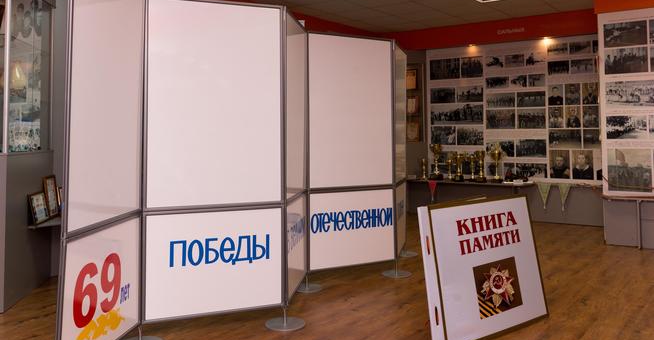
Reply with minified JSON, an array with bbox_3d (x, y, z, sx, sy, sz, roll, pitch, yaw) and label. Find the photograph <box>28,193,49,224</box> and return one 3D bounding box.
[{"bbox_3d":[-2.300,0.308,4.361,0.025,0.250,0.330,-14,6,-12],"label":"photograph"}]

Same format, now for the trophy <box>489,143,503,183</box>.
[{"bbox_3d":[2.264,-0.096,7.280,0.180,0.530,0.170,0,1,0],"label":"trophy"}]

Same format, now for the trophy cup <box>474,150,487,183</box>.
[{"bbox_3d":[2.219,-0.051,7.880,0.155,0.455,0.155,0,3,0],"label":"trophy cup"}]

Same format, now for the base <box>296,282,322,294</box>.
[{"bbox_3d":[-0.142,0.888,4.120,0.240,0.020,0.240,0,1,0],"label":"base"}]

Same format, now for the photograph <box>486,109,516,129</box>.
[{"bbox_3d":[2.455,-0.720,7.700,0.410,0.270,0.012,2,4,36],"label":"photograph"}]

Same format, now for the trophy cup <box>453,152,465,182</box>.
[{"bbox_3d":[1.948,-0.037,8.075,0.155,0.440,0.155,0,3,0],"label":"trophy cup"}]

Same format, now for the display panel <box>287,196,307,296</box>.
[{"bbox_3d":[-0.210,0.518,3.923,0.030,0.630,0.830,0,3,6],"label":"display panel"}]

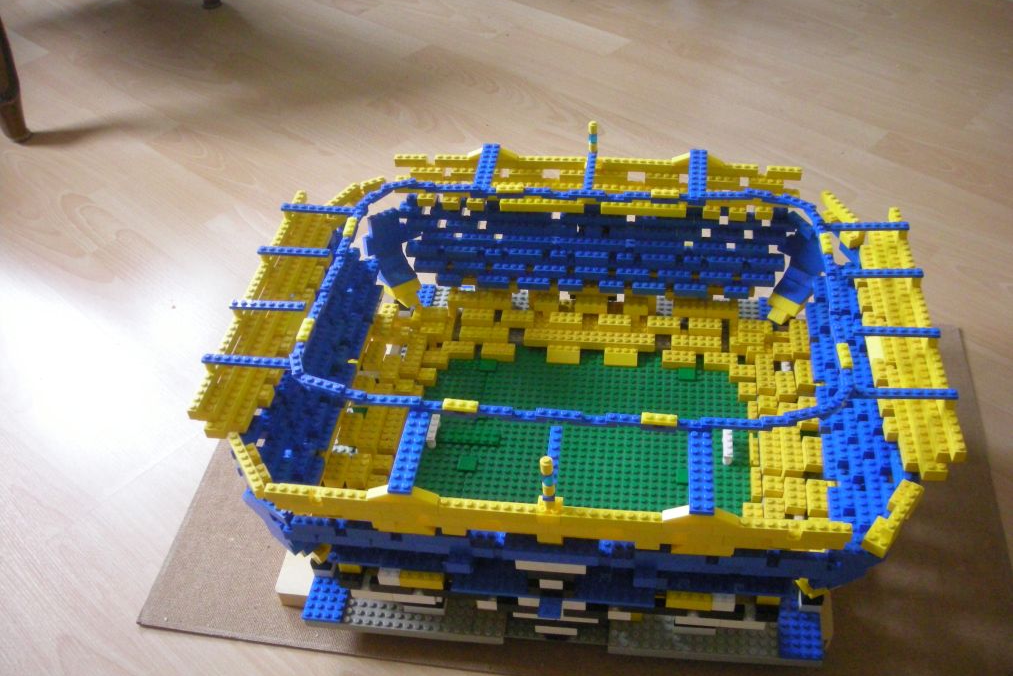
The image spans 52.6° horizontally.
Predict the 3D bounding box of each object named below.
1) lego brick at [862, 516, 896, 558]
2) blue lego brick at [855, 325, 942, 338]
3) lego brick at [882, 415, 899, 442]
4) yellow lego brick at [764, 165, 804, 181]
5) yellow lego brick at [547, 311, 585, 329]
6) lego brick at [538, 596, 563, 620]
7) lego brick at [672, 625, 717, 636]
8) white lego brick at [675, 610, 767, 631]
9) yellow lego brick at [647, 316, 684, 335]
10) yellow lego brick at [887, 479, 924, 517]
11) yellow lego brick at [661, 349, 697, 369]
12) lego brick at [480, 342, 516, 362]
[{"bbox_3d":[0.242,0.127,0.660,0.016,0.011,0.024,25,50,30],"label":"lego brick"},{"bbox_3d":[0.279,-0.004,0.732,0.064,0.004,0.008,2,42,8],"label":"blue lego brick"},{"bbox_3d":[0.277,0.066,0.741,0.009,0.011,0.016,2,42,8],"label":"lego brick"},{"bbox_3d":[0.254,-0.151,0.940,0.032,0.011,0.008,2,42,8],"label":"yellow lego brick"},{"bbox_3d":[0.059,-0.017,1.005,0.032,0.011,0.016,2,42,8],"label":"yellow lego brick"},{"bbox_3d":[0.031,0.189,0.716,0.016,0.011,0.016,2,42,8],"label":"lego brick"},{"bbox_3d":[0.140,0.214,0.762,0.032,0.011,0.008,2,42,8],"label":"lego brick"},{"bbox_3d":[0.153,0.201,0.737,0.064,0.011,0.009,2,42,8],"label":"white lego brick"},{"bbox_3d":[0.152,-0.013,0.990,0.032,0.011,0.016,2,42,8],"label":"yellow lego brick"},{"bbox_3d":[0.254,0.102,0.656,0.016,0.011,0.024,24,49,29],"label":"yellow lego brick"},{"bbox_3d":[0.165,0.021,0.979,0.032,0.011,0.016,2,42,8],"label":"yellow lego brick"},{"bbox_3d":[-0.007,0.014,1.007,0.032,0.011,0.016,2,42,8],"label":"lego brick"}]

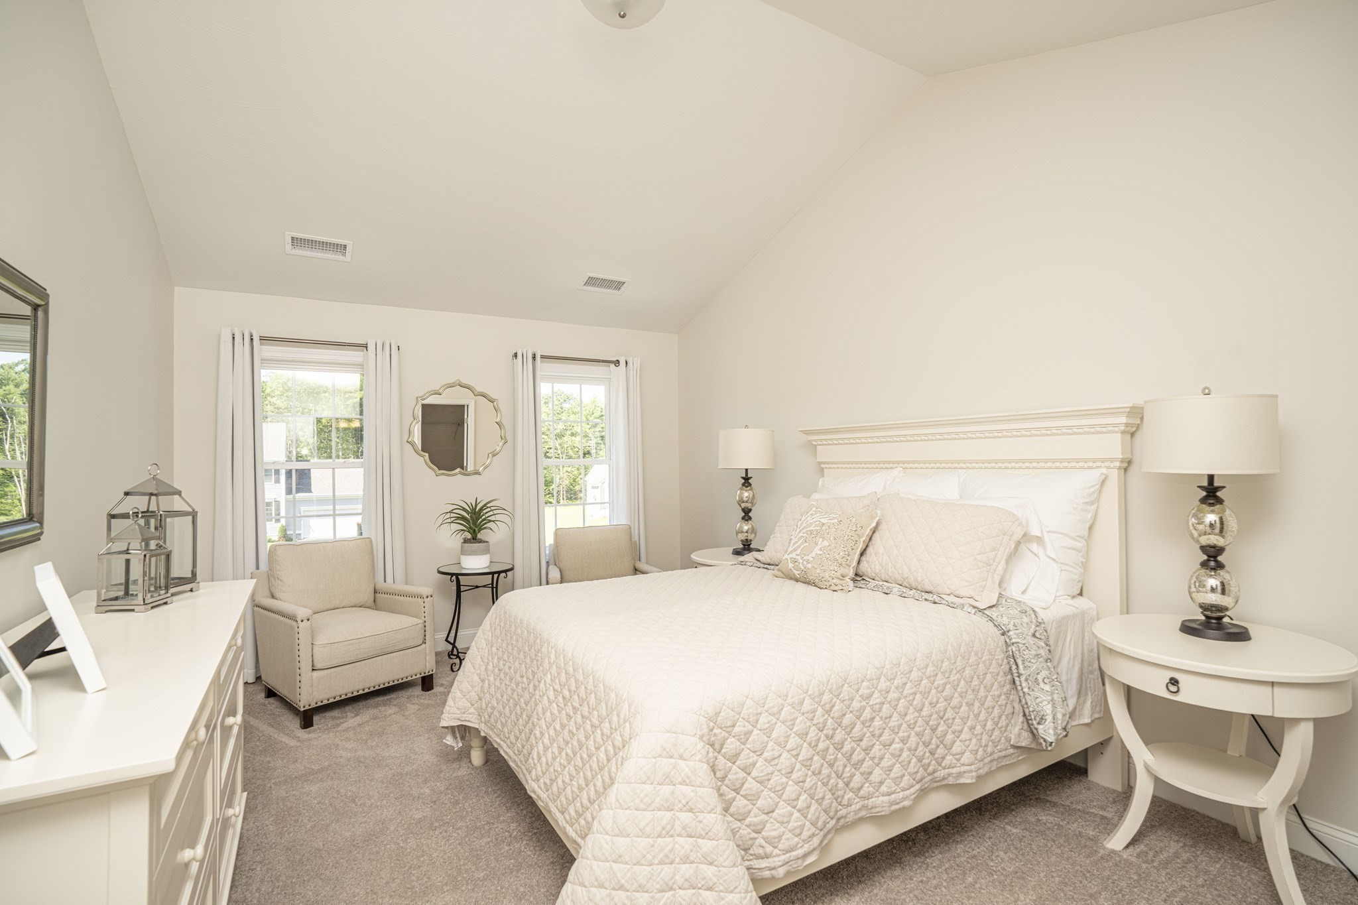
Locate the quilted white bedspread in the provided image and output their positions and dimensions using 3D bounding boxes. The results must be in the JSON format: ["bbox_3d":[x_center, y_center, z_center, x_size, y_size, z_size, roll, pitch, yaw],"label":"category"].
[{"bbox_3d":[0.153,0.933,2.439,1.790,0.590,1.800,1,-1,-31],"label":"quilted white bedspread"}]

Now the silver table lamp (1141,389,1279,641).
[{"bbox_3d":[1.745,0.189,1.976,0.340,0.810,0.340,1,-1,-31],"label":"silver table lamp"}]

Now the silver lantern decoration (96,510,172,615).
[{"bbox_3d":[-1.748,0.341,1.947,0.150,0.325,0.150,0,-1,-7],"label":"silver lantern decoration"}]

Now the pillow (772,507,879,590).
[{"bbox_3d":[0.677,0.424,2.751,0.150,0.420,0.460,34,-18,-26],"label":"pillow"}]

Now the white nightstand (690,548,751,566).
[{"bbox_3d":[0.445,1.020,3.996,0.610,0.716,0.640,-1,-1,-32],"label":"white nightstand"}]

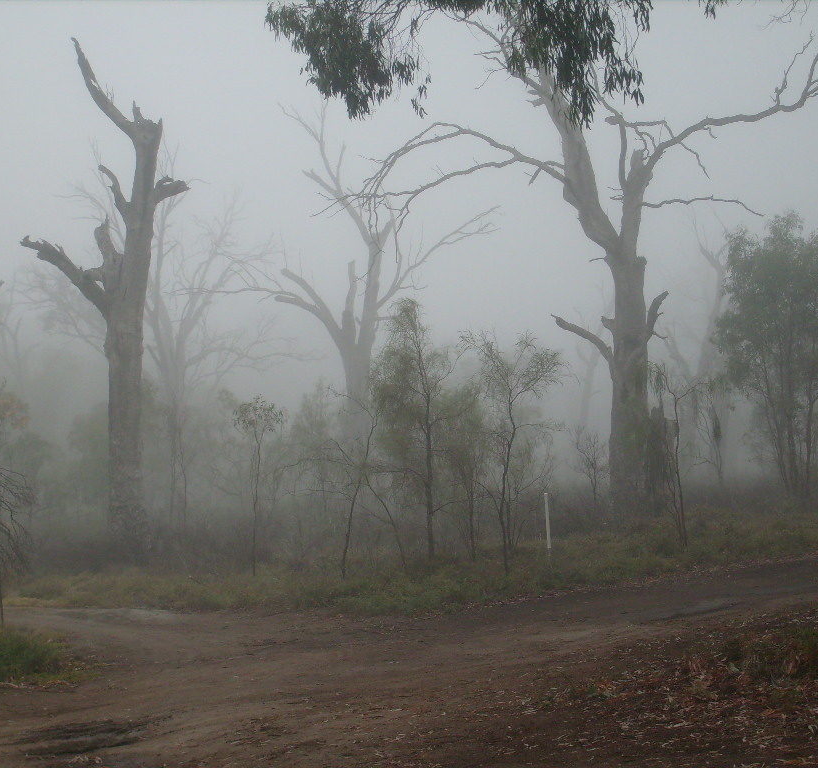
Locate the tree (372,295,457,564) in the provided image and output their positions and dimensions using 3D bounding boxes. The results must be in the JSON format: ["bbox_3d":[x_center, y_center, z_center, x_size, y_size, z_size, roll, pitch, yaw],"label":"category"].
[{"bbox_3d":[0.103,0.703,28.500,1.390,4.110,1.320,0,-2,0],"label":"tree"}]

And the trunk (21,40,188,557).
[{"bbox_3d":[-6.391,-1.811,38.000,3.540,10.890,2.650,0,-2,0],"label":"trunk"}]

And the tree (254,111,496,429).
[{"bbox_3d":[-1.319,-3.109,68.000,8.930,14.700,7.140,0,-2,0],"label":"tree"}]

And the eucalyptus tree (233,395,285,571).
[{"bbox_3d":[-2.071,1.427,25.000,0.720,2.510,0.680,0,-2,0],"label":"eucalyptus tree"}]

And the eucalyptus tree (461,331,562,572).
[{"bbox_3d":[1.463,0.961,25.500,1.440,3.430,1.370,0,-2,0],"label":"eucalyptus tree"}]

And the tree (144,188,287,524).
[{"bbox_3d":[-7.940,-1.217,72.000,6.180,13.810,5.570,0,-2,0],"label":"tree"}]

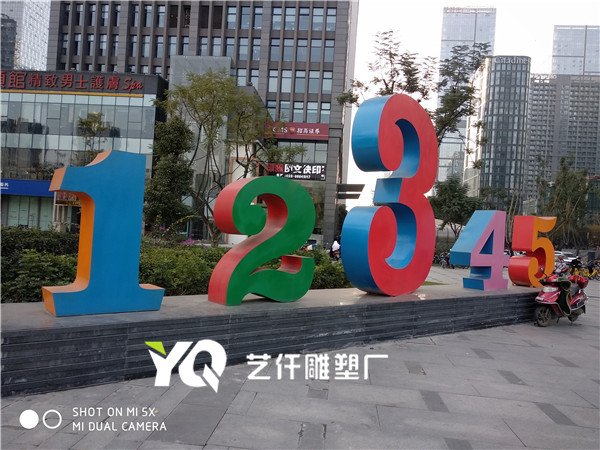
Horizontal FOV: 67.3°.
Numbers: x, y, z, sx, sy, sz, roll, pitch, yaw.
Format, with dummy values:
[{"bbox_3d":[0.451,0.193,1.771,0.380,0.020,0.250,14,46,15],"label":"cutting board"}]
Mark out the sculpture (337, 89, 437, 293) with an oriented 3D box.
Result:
[{"bbox_3d":[1.670,-0.476,7.930,0.530,3.363,2.143,3,0,44],"label":"sculpture"}]

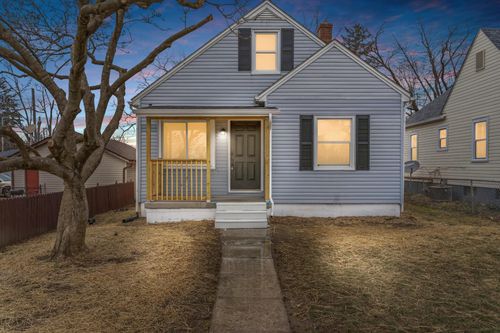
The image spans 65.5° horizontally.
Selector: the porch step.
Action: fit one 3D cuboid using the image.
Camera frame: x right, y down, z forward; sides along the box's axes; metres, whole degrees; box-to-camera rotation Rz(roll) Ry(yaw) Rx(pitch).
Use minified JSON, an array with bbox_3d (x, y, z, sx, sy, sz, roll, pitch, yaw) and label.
[{"bbox_3d":[-0.200,1.167,9.400,1.220,0.560,0.660,0,0,0],"label":"porch step"}]

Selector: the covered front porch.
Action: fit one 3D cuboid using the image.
[{"bbox_3d":[-1.020,-0.050,10.380,3.320,2.940,1.950,0,0,0],"label":"covered front porch"}]

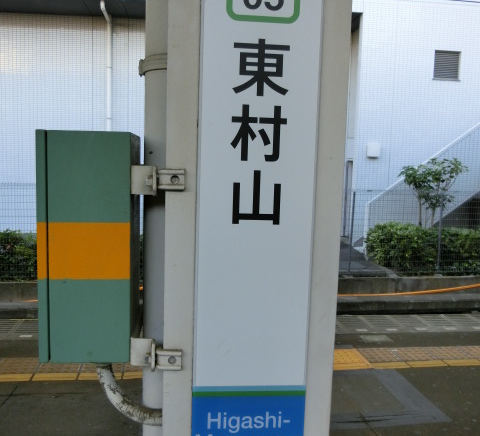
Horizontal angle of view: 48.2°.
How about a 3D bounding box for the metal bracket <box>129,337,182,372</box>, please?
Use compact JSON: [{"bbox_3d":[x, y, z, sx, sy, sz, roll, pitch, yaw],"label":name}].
[{"bbox_3d":[-0.144,0.238,0.932,0.089,0.052,0.038,1,7,-5],"label":"metal bracket"}]

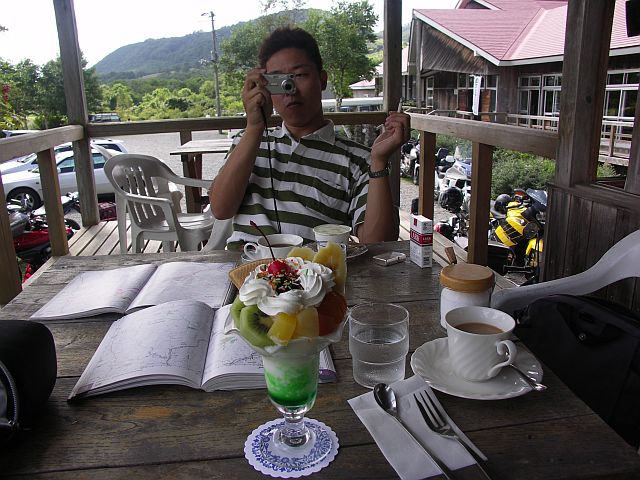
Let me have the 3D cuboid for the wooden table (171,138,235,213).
[{"bbox_3d":[-0.457,-0.280,3.423,0.820,0.700,0.797,-3,16,-7],"label":"wooden table"}]

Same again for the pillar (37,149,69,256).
[{"bbox_3d":[-1.846,-0.255,3.552,0.090,0.750,0.090,-4,16,-8],"label":"pillar"}]

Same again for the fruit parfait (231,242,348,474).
[{"bbox_3d":[-0.029,0.105,0.489,0.113,0.205,0.115,-4,16,-8],"label":"fruit parfait"}]

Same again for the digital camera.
[{"bbox_3d":[-0.101,-0.387,1.280,0.090,0.053,0.036,-3,16,-3],"label":"digital camera"}]

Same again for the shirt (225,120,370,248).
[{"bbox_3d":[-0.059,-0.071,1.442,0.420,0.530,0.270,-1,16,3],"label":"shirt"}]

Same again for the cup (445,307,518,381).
[{"bbox_3d":[0.190,0.126,0.597,0.096,0.068,0.077,11,19,40],"label":"cup"}]

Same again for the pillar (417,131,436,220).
[{"bbox_3d":[0.815,-0.447,3.950,0.090,0.750,0.090,-4,16,-8],"label":"pillar"}]

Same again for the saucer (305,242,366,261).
[{"bbox_3d":[0.034,0.026,1.123,0.137,0.019,0.137,-1,15,0],"label":"saucer"}]

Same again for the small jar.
[{"bbox_3d":[0.214,0.086,0.757,0.076,0.081,0.076,-1,15,0],"label":"small jar"}]

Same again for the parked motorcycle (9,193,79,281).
[{"bbox_3d":[-4.343,-0.068,7.793,0.750,1.150,2.100,5,17,24],"label":"parked motorcycle"}]

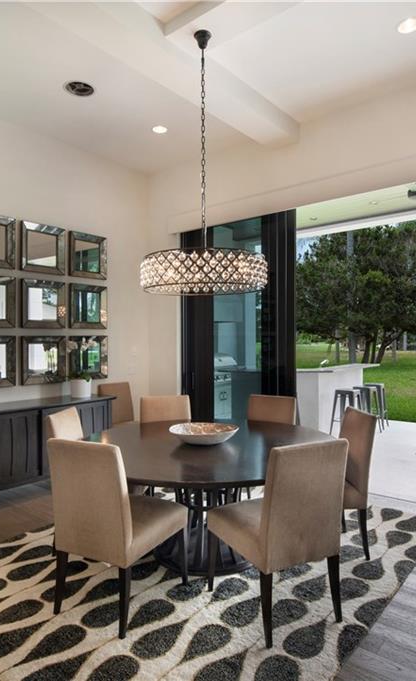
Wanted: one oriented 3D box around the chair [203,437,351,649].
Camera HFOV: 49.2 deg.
[{"bbox_3d":[0.359,0.992,2.523,0.520,0.960,0.610,-1,0,-28],"label":"chair"}]

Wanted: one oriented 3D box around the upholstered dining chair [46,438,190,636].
[{"bbox_3d":[-0.505,1.014,2.637,0.543,0.973,0.667,0,0,27],"label":"upholstered dining chair"}]

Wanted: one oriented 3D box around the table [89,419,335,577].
[{"bbox_3d":[0.007,1.098,3.277,1.850,0.747,1.850,0,0,0],"label":"table"}]

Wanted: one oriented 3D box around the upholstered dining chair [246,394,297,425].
[{"bbox_3d":[0.460,1.015,4.148,0.543,0.973,0.667,-1,0,34],"label":"upholstered dining chair"}]

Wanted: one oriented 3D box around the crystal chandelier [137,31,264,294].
[{"bbox_3d":[-0.030,-1.260,3.214,0.900,1.815,0.900,0,0,0],"label":"crystal chandelier"}]

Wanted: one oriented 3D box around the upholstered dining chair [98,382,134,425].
[{"bbox_3d":[-0.943,1.002,5.361,0.610,0.960,0.520,0,0,38],"label":"upholstered dining chair"}]

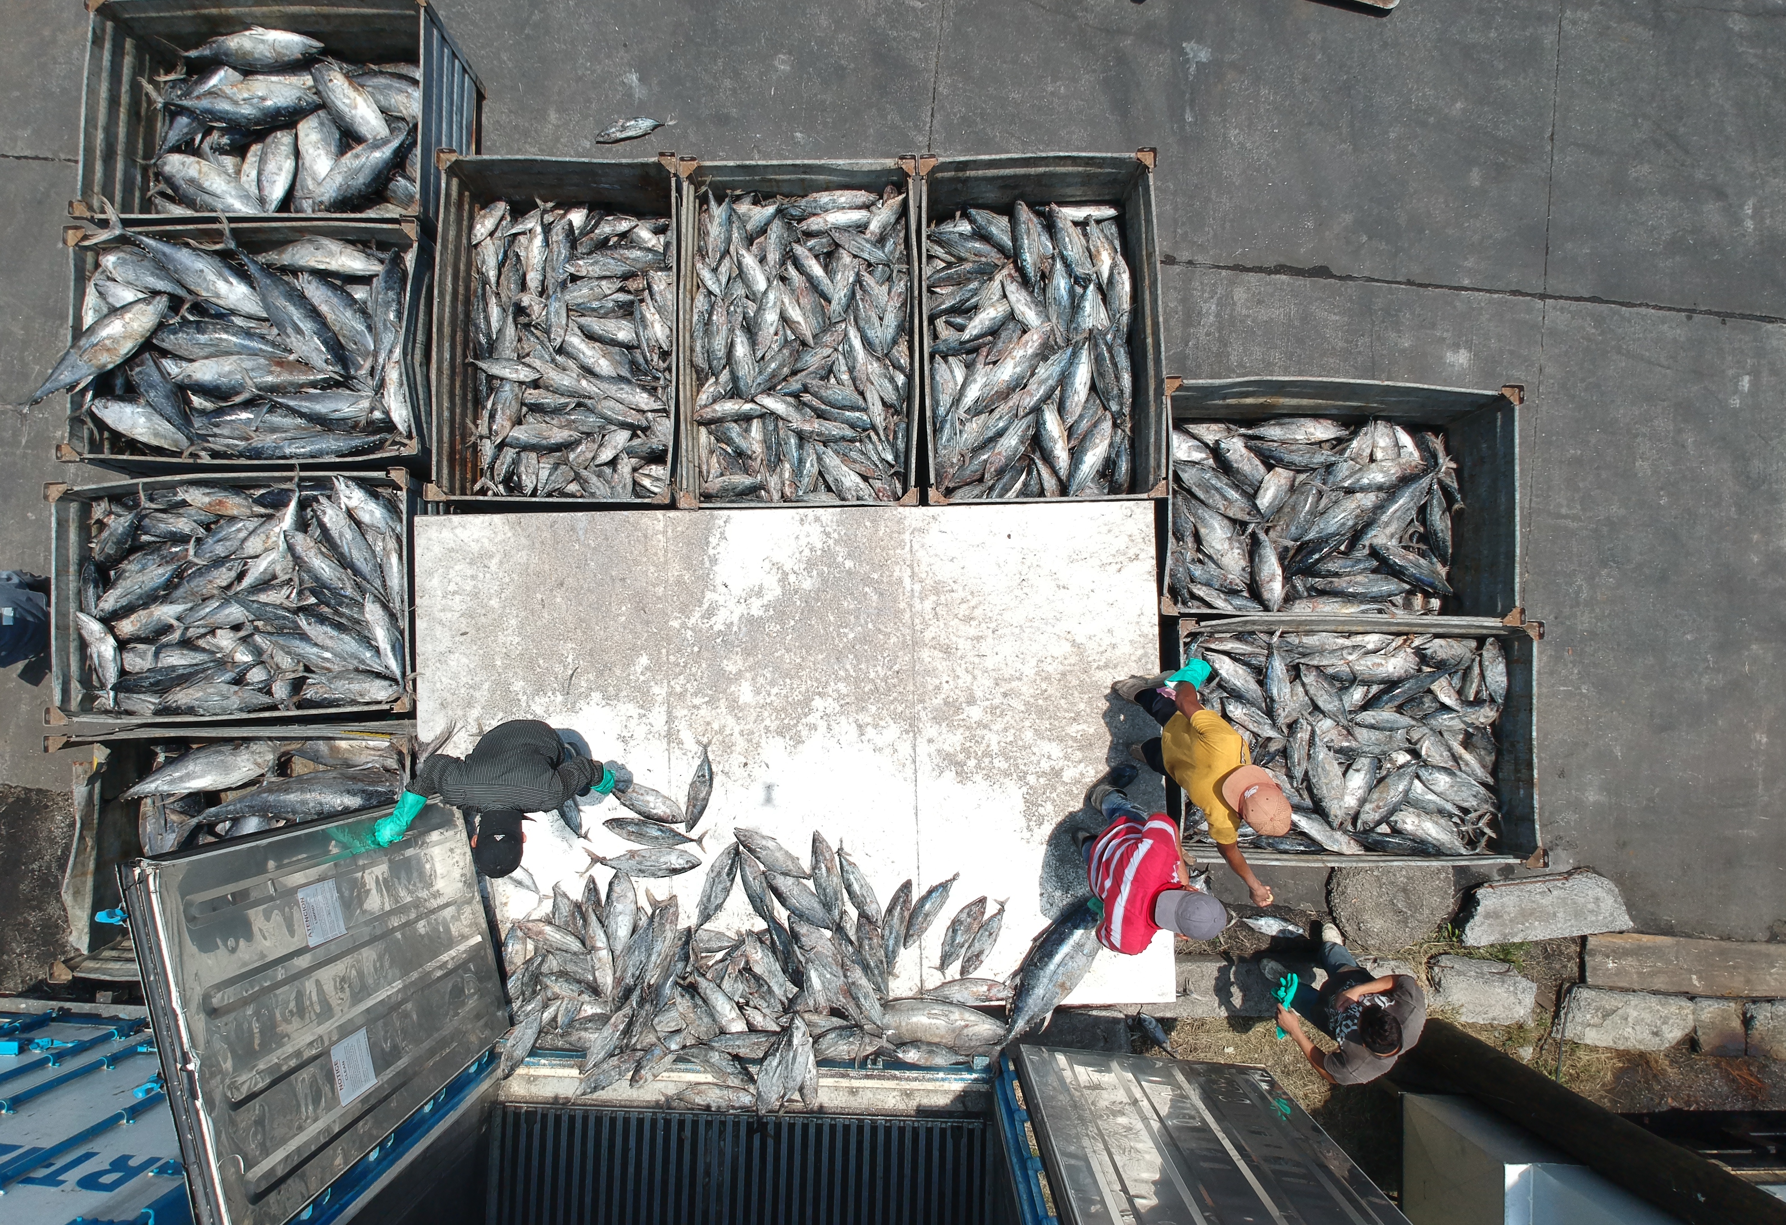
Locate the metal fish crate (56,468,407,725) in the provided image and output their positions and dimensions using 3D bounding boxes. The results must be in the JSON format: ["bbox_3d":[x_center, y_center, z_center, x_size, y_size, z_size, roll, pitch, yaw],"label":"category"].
[{"bbox_3d":[-3.254,-0.038,6.818,1.771,1.020,1.186,-2,86,0],"label":"metal fish crate"}]

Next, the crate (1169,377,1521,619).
[{"bbox_3d":[2.228,-0.516,6.859,1.771,1.020,1.186,1,86,1],"label":"crate"}]

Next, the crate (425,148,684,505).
[{"bbox_3d":[-1.685,-1.385,6.900,1.186,1.020,1.771,0,86,0],"label":"crate"}]

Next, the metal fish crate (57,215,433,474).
[{"bbox_3d":[-3.243,-1.318,6.915,1.771,1.020,1.186,-1,86,0],"label":"metal fish crate"}]

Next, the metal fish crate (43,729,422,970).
[{"bbox_3d":[-3.204,1.199,6.751,1.771,1.020,1.186,-2,86,0],"label":"metal fish crate"}]

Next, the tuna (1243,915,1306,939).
[{"bbox_3d":[2.063,1.725,7.103,0.417,0.080,0.115,8,86,1],"label":"tuna"}]

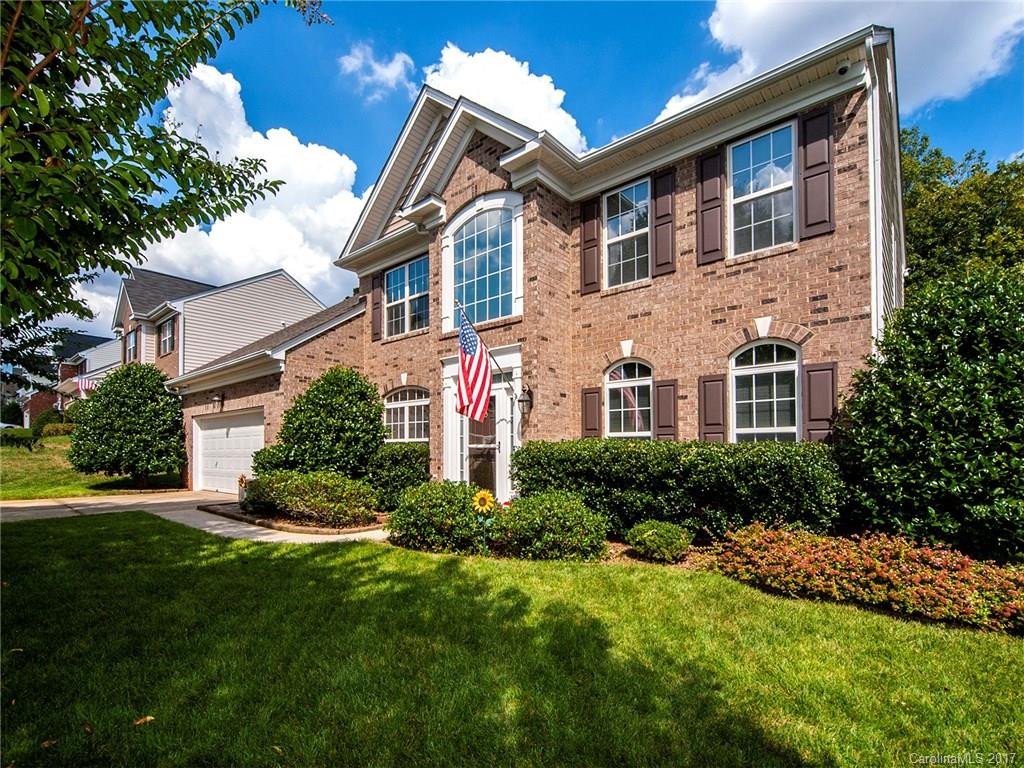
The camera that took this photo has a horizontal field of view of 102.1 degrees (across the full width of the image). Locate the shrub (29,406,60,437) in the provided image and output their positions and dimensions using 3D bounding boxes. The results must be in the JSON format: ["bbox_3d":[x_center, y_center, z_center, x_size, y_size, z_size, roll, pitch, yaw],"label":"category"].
[{"bbox_3d":[-29.290,2.417,26.000,1.900,2.000,1.900,-5,-7,39],"label":"shrub"}]

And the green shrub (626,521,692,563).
[{"bbox_3d":[1.888,2.016,5.300,0.800,0.500,0.750,-5,-7,39],"label":"green shrub"}]

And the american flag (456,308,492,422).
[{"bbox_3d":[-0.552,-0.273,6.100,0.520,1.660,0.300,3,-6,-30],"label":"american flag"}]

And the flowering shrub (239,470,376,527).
[{"bbox_3d":[-3.833,2.138,7.800,2.300,0.900,1.500,-5,-7,39],"label":"flowering shrub"}]

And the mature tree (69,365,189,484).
[{"bbox_3d":[-12.134,1.334,13.000,3.600,3.750,3.600,-5,-7,39],"label":"mature tree"}]

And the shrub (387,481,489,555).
[{"bbox_3d":[-1.079,1.905,6.000,1.400,0.900,1.350,-1,-6,0],"label":"shrub"}]

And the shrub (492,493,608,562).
[{"bbox_3d":[0.507,1.859,5.600,1.500,0.800,1.300,-5,-7,39],"label":"shrub"}]

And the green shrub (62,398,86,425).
[{"bbox_3d":[-27.344,1.789,26.000,1.800,1.800,1.800,-5,-7,39],"label":"green shrub"}]

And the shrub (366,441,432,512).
[{"bbox_3d":[-2.412,1.966,8.800,1.300,1.400,1.250,-5,-7,39],"label":"shrub"}]

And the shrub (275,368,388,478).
[{"bbox_3d":[-4.011,1.066,9.100,2.350,2.900,2.350,-5,-7,39],"label":"shrub"}]

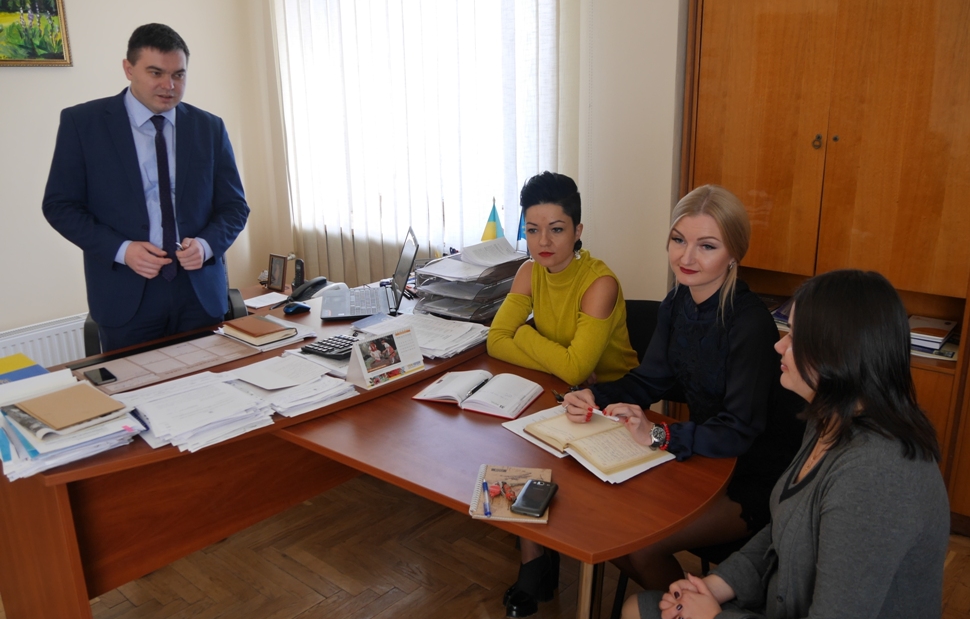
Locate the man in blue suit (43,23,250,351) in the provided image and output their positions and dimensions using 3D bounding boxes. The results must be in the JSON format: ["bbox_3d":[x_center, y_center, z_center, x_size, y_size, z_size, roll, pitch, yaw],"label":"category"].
[{"bbox_3d":[-1.068,-0.035,2.573,0.620,1.717,0.400,-13,19,-37],"label":"man in blue suit"}]

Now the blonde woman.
[{"bbox_3d":[0.501,0.366,1.835,0.570,1.280,0.470,-10,18,-32],"label":"blonde woman"}]

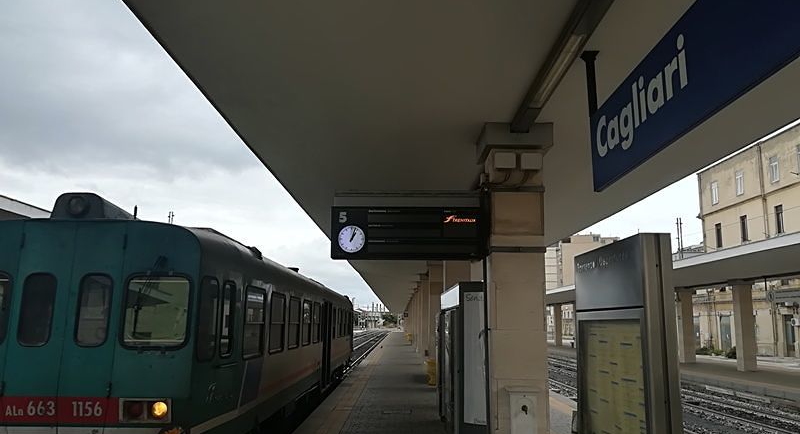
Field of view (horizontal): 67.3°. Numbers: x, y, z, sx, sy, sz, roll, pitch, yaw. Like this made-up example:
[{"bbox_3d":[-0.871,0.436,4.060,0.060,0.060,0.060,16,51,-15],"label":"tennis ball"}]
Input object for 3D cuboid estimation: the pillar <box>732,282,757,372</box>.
[{"bbox_3d":[14.086,4.506,24.717,0.550,3.588,0.550,1,-10,0],"label":"pillar"}]

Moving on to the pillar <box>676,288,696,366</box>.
[{"bbox_3d":[14.076,5.372,29.605,0.550,3.588,0.550,1,-10,0],"label":"pillar"}]

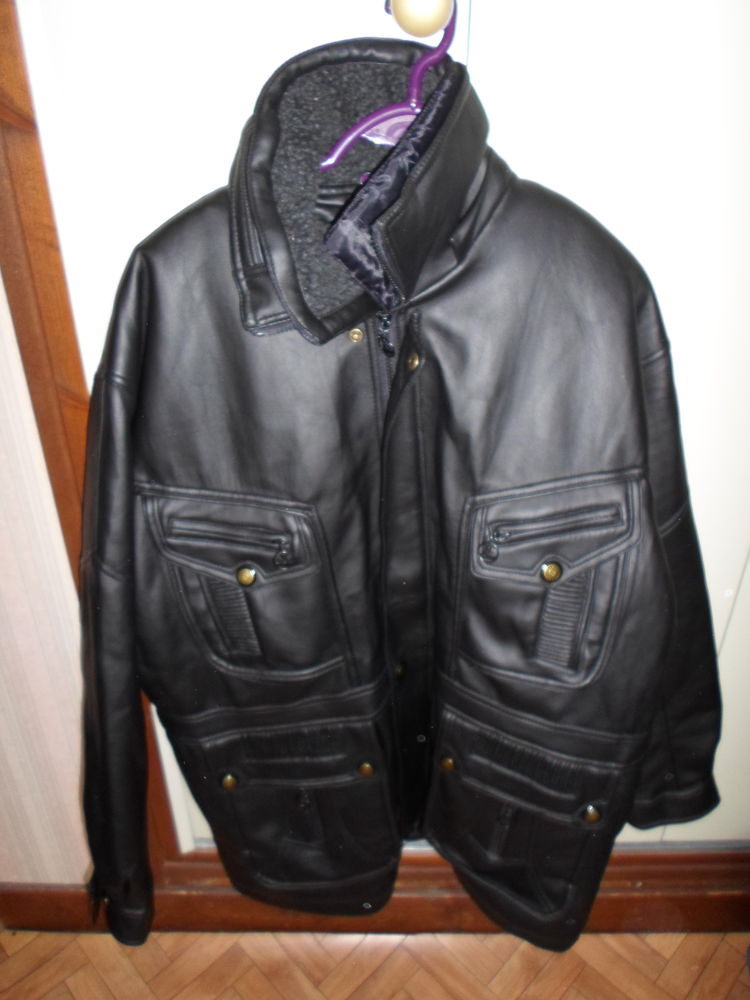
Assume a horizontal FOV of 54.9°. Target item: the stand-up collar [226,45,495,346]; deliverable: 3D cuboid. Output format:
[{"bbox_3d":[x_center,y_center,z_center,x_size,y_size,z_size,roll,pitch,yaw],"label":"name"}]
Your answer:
[{"bbox_3d":[-0.013,-0.227,0.530,0.190,0.195,0.165,3,29,5],"label":"stand-up collar"}]

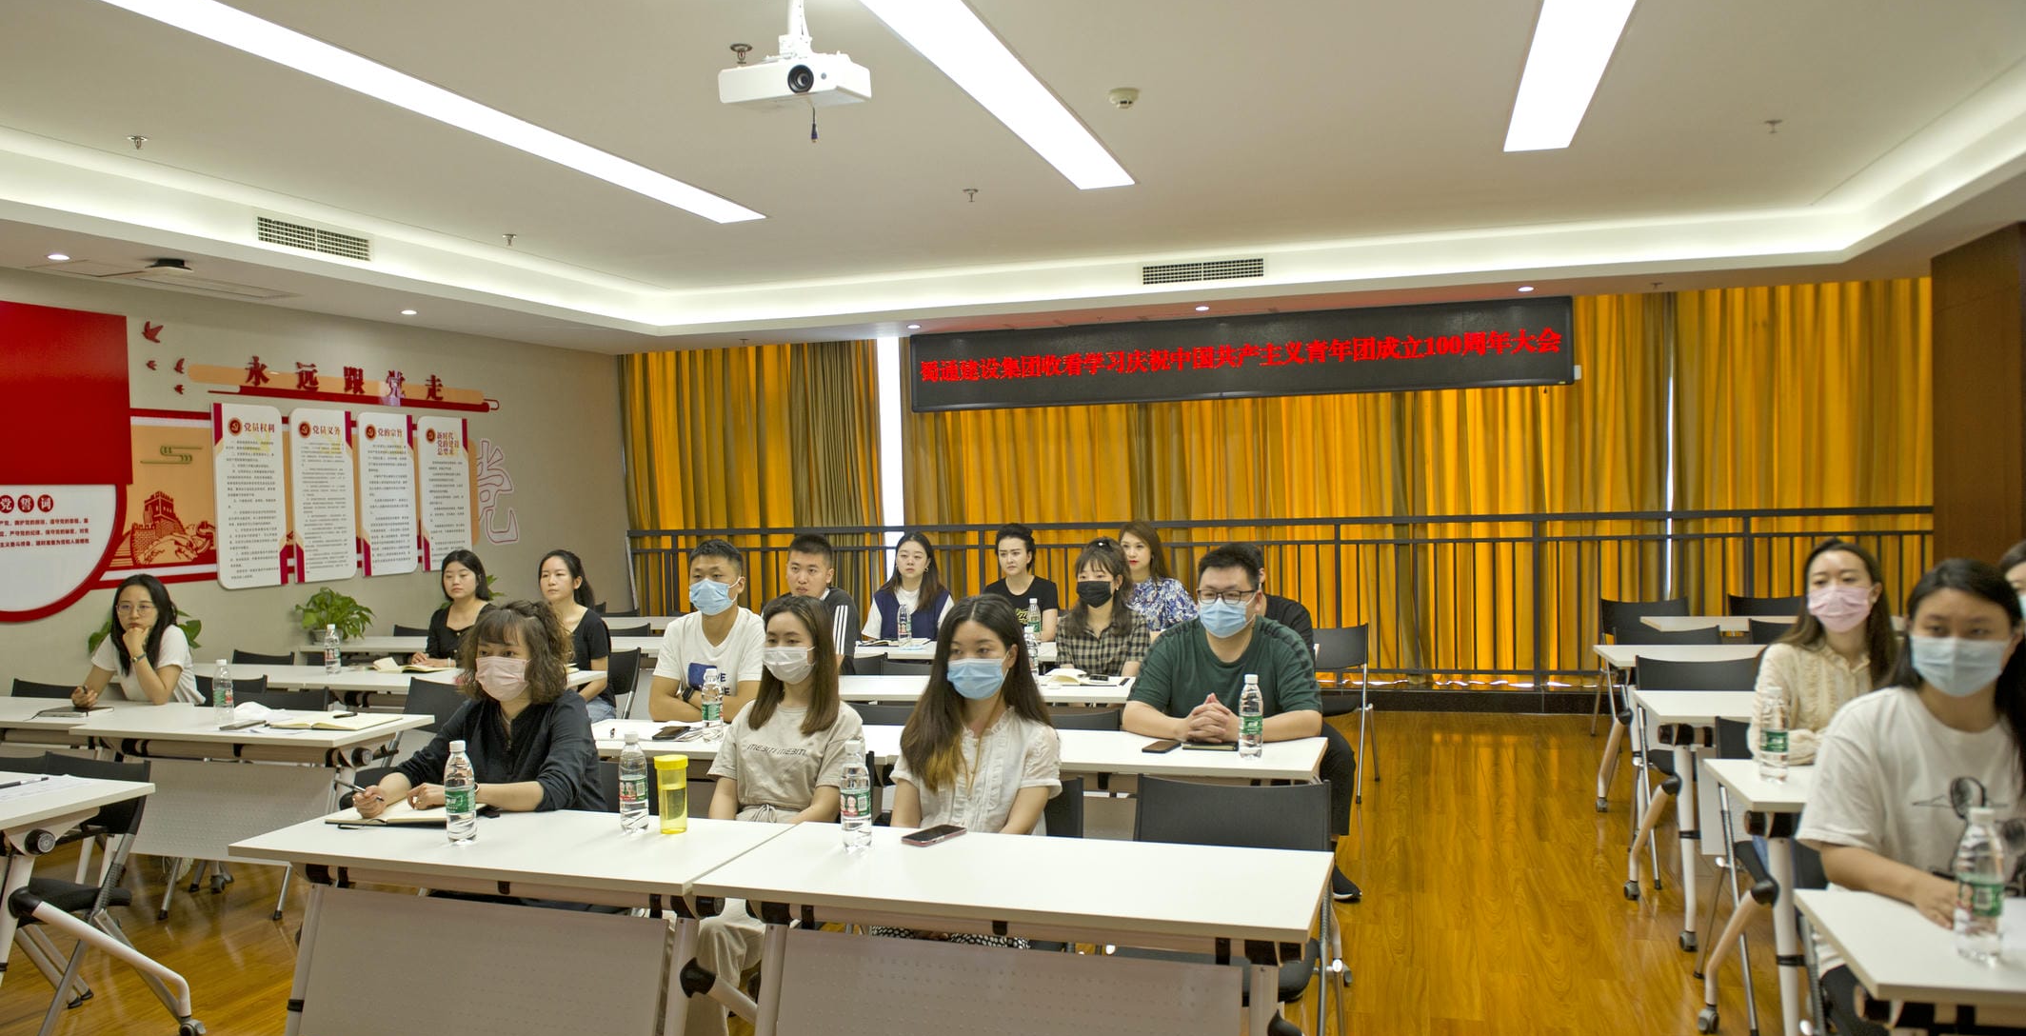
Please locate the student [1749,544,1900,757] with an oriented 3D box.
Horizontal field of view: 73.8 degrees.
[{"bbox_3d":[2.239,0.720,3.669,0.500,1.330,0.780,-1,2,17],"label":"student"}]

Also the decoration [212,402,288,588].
[{"bbox_3d":[-4.045,-0.116,7.193,0.025,0.960,0.450,-1,2,17],"label":"decoration"}]

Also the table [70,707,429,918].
[{"bbox_3d":[-2.735,1.110,4.894,1.200,0.745,0.500,-1,1,18],"label":"table"}]

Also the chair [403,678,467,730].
[{"bbox_3d":[-2.296,1.066,5.383,0.480,0.790,0.550,-1,1,14],"label":"chair"}]

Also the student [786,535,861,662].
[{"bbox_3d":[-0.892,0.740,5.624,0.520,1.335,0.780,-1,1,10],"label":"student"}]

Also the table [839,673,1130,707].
[{"bbox_3d":[-0.046,1.035,5.331,1.250,0.745,0.500,-1,1,18],"label":"table"}]

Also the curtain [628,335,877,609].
[{"bbox_3d":[-1.969,-0.038,10.290,2.120,2.540,0.160,-1,1,17],"label":"curtain"}]

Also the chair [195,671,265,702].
[{"bbox_3d":[-3.472,1.088,5.674,0.480,0.790,0.550,-1,1,10],"label":"chair"}]

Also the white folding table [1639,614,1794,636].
[{"bbox_3d":[3.897,0.904,6.837,1.210,0.745,0.500,-1,1,17],"label":"white folding table"}]

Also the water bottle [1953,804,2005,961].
[{"bbox_3d":[1.532,0.577,2.142,0.066,0.235,0.066,-1,2,17],"label":"water bottle"}]

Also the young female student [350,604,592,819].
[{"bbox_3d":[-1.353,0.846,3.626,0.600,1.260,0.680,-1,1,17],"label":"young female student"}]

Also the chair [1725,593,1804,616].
[{"bbox_3d":[4.118,0.849,7.184,0.500,0.800,0.540,-1,2,17],"label":"chair"}]

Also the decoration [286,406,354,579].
[{"bbox_3d":[-3.987,-0.132,7.809,0.030,0.990,0.450,-1,1,17],"label":"decoration"}]

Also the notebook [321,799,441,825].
[{"bbox_3d":[-1.462,0.728,3.354,0.360,0.022,0.250,-1,2,17],"label":"notebook"}]

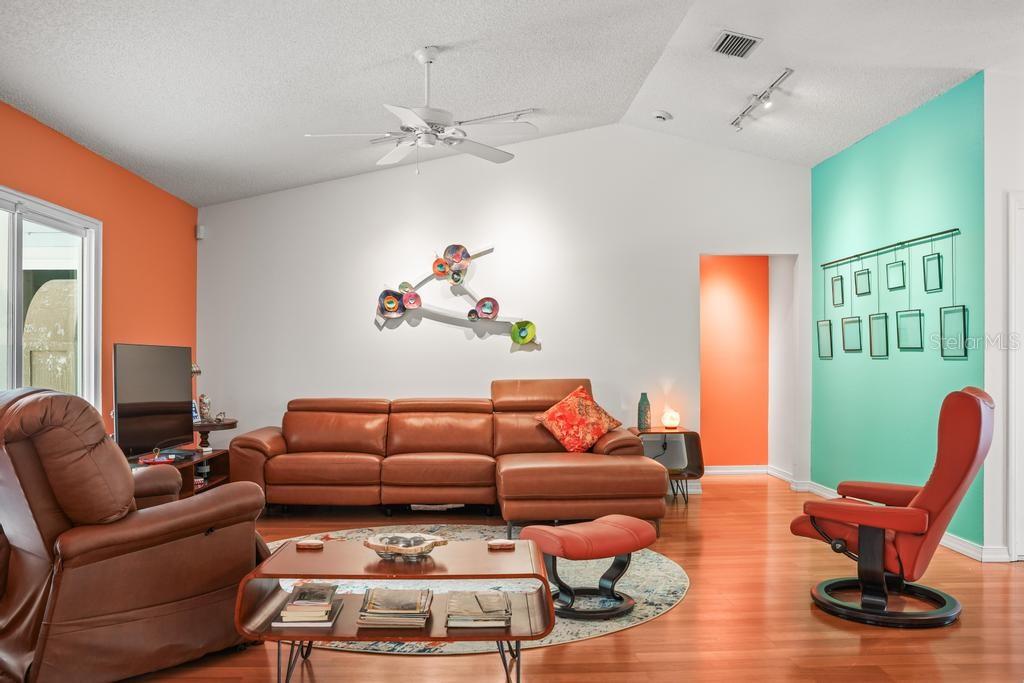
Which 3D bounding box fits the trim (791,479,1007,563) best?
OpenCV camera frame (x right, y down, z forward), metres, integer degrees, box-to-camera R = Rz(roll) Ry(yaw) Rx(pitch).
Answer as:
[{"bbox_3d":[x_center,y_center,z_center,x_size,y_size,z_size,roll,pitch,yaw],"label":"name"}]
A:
[{"bbox_3d":[2.650,1.236,5.526,0.250,0.085,2.300,0,-1,-3],"label":"trim"}]

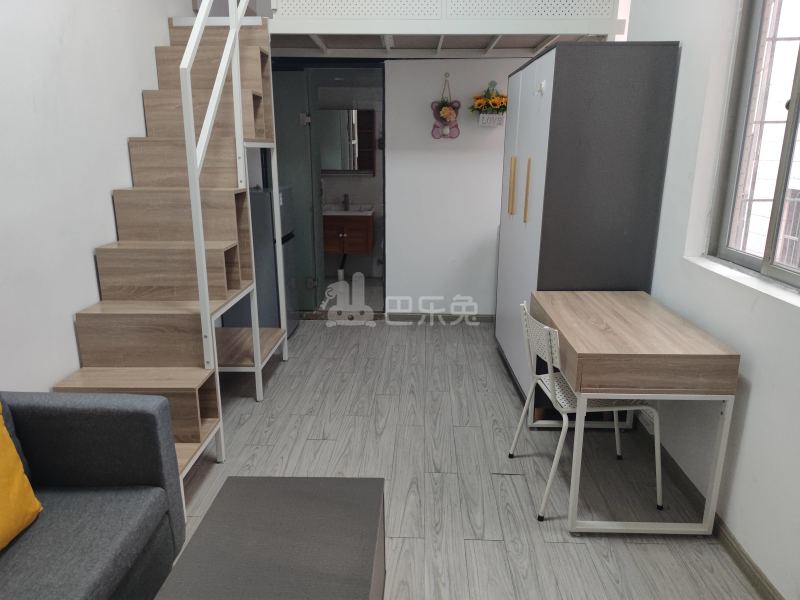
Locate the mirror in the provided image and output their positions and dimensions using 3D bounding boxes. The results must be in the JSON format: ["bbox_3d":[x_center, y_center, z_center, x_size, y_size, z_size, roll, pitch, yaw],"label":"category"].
[{"bbox_3d":[-0.557,-1.724,6.083,0.600,0.680,0.130,0,14,1],"label":"mirror"}]

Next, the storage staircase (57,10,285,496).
[{"bbox_3d":[-1.144,-0.435,2.849,0.630,2.260,1.860,0,14,1],"label":"storage staircase"}]

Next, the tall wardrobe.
[{"bbox_3d":[1.072,-0.449,3.510,0.620,1.970,1.070,0,14,0],"label":"tall wardrobe"}]

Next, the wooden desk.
[{"bbox_3d":[0.941,0.439,2.483,0.560,0.750,0.910,1,14,3],"label":"wooden desk"}]

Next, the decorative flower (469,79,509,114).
[{"bbox_3d":[0.722,-1.610,4.409,0.340,0.270,0.150,0,14,1],"label":"decorative flower"}]

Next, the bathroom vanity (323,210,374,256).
[{"bbox_3d":[-0.565,-0.750,6.205,0.530,0.460,0.420,0,14,1],"label":"bathroom vanity"}]

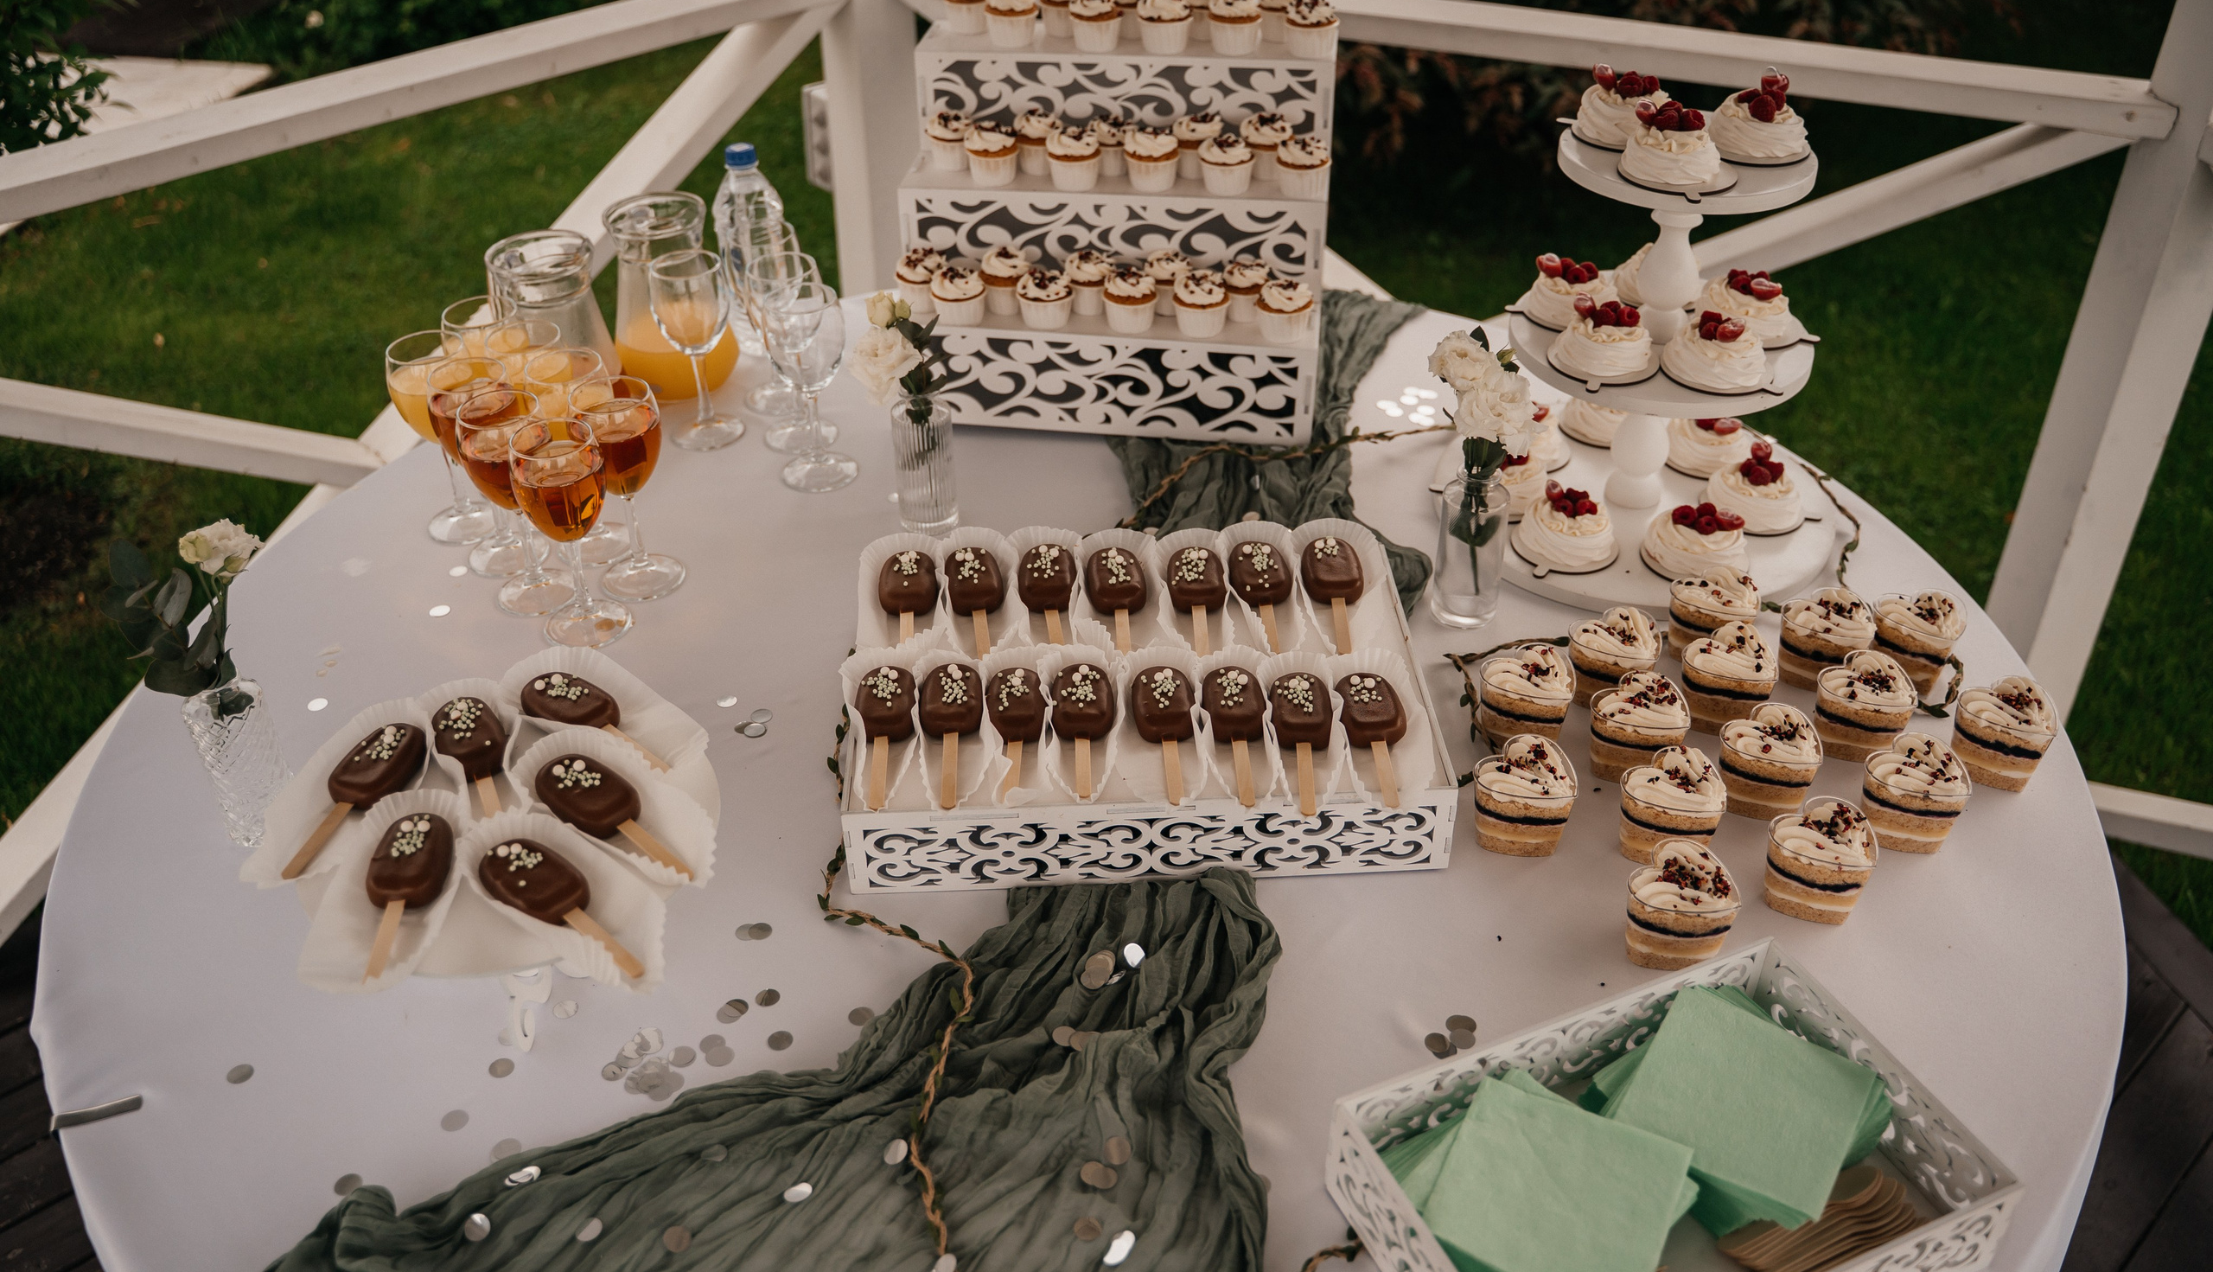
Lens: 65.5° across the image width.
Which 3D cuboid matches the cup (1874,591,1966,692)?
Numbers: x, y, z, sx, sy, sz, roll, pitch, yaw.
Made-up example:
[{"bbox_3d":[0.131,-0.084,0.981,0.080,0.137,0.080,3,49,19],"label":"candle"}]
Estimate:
[{"bbox_3d":[0.661,0.011,1.395,0.074,0.062,0.076,-12,37,-16],"label":"cup"}]

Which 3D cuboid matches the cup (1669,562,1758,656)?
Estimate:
[{"bbox_3d":[0.474,-0.009,1.337,0.066,0.062,0.067,-24,41,-29],"label":"cup"}]

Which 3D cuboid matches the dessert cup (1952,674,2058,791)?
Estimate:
[{"bbox_3d":[0.653,0.075,1.243,0.076,0.061,0.070,-18,38,-24],"label":"dessert cup"}]

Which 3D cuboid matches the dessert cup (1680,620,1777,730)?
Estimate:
[{"bbox_3d":[0.465,0.037,1.271,0.066,0.062,0.067,-19,39,-24],"label":"dessert cup"}]

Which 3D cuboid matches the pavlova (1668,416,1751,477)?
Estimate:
[{"bbox_3d":[0.602,-0.202,1.704,0.093,0.056,0.093,-1,36,0],"label":"pavlova"}]

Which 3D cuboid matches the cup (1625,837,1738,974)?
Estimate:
[{"bbox_3d":[0.366,0.172,1.088,0.071,0.062,0.068,-29,44,-33],"label":"cup"}]

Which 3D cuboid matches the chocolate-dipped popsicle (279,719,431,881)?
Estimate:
[{"bbox_3d":[-0.478,0.105,1.095,0.044,0.022,0.146,8,36,12],"label":"chocolate-dipped popsicle"}]

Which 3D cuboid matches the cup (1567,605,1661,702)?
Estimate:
[{"bbox_3d":[0.413,0.026,1.377,0.074,0.062,0.076,-20,40,-26],"label":"cup"}]

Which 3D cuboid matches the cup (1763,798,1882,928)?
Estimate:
[{"bbox_3d":[0.512,0.167,1.222,0.077,0.063,0.072,-23,41,-27],"label":"cup"}]

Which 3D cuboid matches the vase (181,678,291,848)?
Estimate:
[{"bbox_3d":[-0.585,0.088,1.172,0.056,0.112,0.056,0,35,0],"label":"vase"}]

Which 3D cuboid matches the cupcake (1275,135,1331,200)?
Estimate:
[{"bbox_3d":[0.187,-0.445,1.627,0.052,0.054,0.052,4,36,7],"label":"cupcake"}]

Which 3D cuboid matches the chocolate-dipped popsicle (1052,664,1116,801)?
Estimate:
[{"bbox_3d":[-0.017,0.065,1.218,0.046,0.023,0.145,-1,35,0],"label":"chocolate-dipped popsicle"}]

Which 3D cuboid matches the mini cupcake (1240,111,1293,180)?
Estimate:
[{"bbox_3d":[0.158,-0.488,1.705,0.055,0.057,0.055,5,36,8],"label":"mini cupcake"}]

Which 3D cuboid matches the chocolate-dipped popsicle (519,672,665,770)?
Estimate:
[{"bbox_3d":[-0.348,0.059,1.183,0.150,0.020,0.044,27,43,33],"label":"chocolate-dipped popsicle"}]

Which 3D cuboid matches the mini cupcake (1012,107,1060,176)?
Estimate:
[{"bbox_3d":[-0.071,-0.517,1.794,0.054,0.057,0.054,0,35,0],"label":"mini cupcake"}]

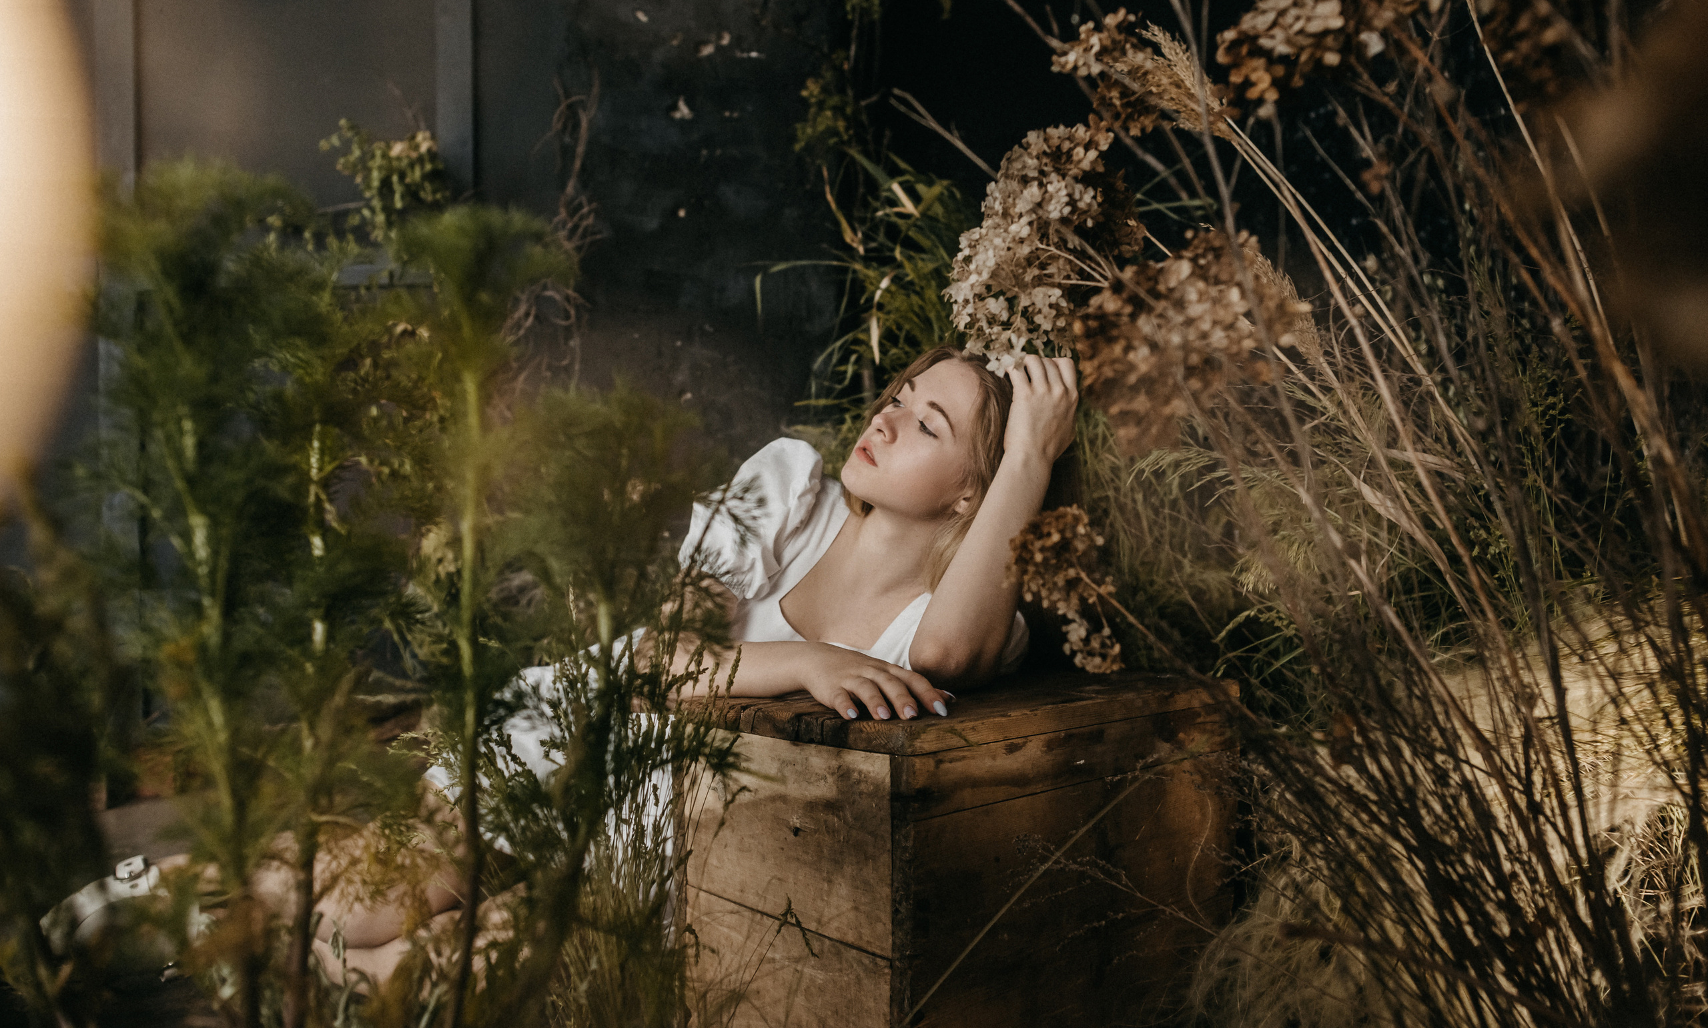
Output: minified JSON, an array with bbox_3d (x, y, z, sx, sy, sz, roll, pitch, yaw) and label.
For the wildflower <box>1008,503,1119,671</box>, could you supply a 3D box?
[{"bbox_3d":[0.230,0.083,1.240,0.117,0.174,0.110,0,0,0],"label":"wildflower"}]

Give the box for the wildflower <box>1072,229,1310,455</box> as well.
[{"bbox_3d":[0.288,-0.146,0.970,0.195,0.184,0.150,0,0,0],"label":"wildflower"}]

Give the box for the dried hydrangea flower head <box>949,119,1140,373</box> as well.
[{"bbox_3d":[0.200,-0.279,1.190,0.201,0.253,0.170,0,0,0],"label":"dried hydrangea flower head"}]

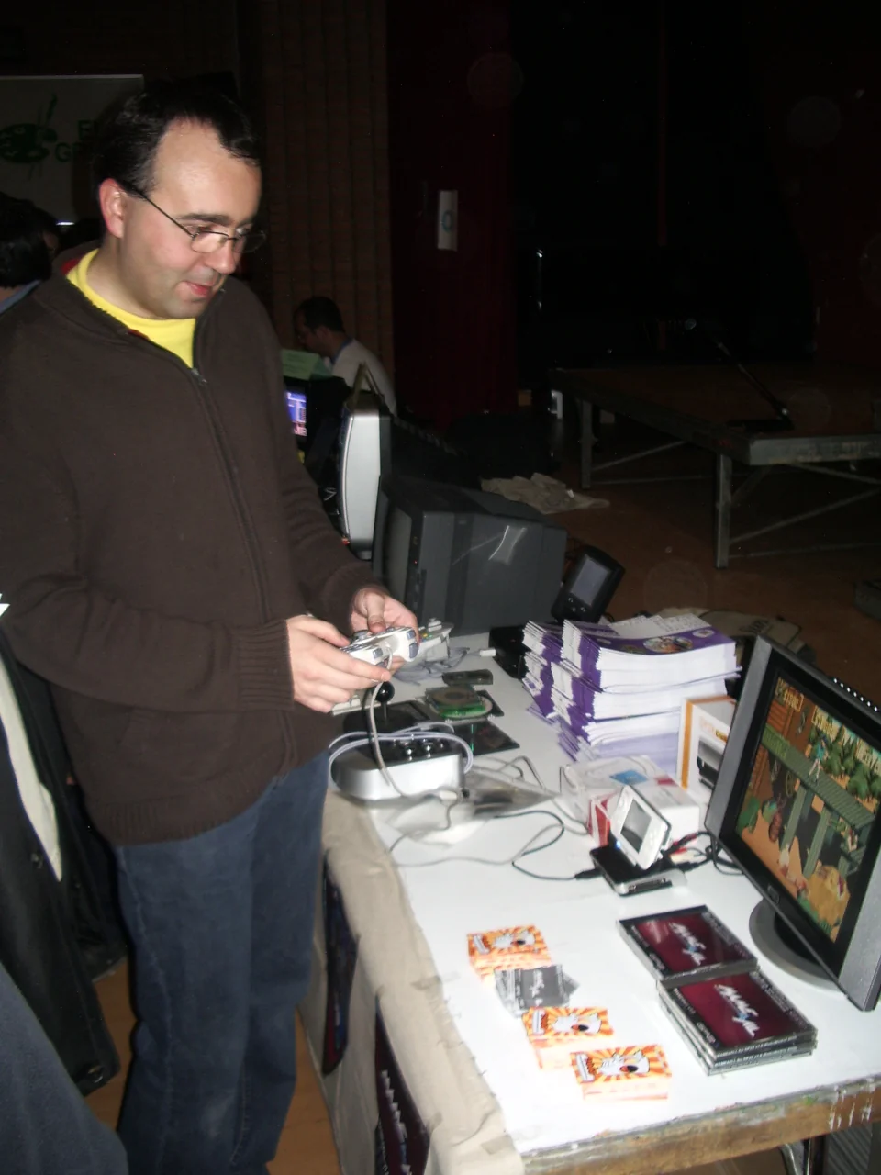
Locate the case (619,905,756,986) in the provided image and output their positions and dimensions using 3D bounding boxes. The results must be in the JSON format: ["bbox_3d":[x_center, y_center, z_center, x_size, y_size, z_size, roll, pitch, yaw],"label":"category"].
[{"bbox_3d":[0.311,0.455,1.516,0.125,0.010,0.142,-6,15,-13],"label":"case"}]

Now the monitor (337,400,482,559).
[{"bbox_3d":[-0.104,-0.361,3.831,0.430,0.440,0.500,-2,15,-8],"label":"monitor"}]

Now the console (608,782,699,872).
[{"bbox_3d":[0.291,0.344,1.696,0.025,0.080,0.144,17,8,-14],"label":"console"}]

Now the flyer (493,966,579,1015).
[{"bbox_3d":[0.118,0.486,1.433,0.088,0.010,0.085,-4,15,-3],"label":"flyer"}]

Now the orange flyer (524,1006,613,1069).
[{"bbox_3d":[0.148,0.505,1.332,0.093,0.022,0.068,-2,15,2],"label":"orange flyer"}]

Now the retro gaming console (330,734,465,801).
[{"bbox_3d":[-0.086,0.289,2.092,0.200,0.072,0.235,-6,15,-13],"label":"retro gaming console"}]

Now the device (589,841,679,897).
[{"bbox_3d":[0.279,0.402,1.706,0.102,0.018,0.112,-6,15,-13],"label":"device"}]

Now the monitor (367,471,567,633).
[{"bbox_3d":[0.068,-0.082,3.029,0.365,0.305,0.400,-2,14,-15],"label":"monitor"}]

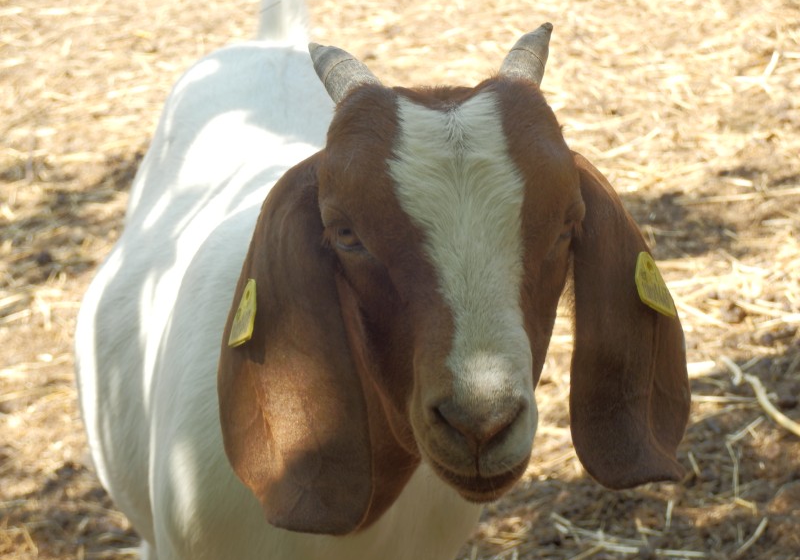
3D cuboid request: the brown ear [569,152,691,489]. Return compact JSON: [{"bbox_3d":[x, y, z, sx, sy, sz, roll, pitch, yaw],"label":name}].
[{"bbox_3d":[0.139,0.025,1.930,0.070,0.195,0.070,-7,17,-8],"label":"brown ear"}]

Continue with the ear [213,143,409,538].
[{"bbox_3d":[-0.048,0.038,1.880,0.112,0.218,0.070,-2,17,3],"label":"ear"}]

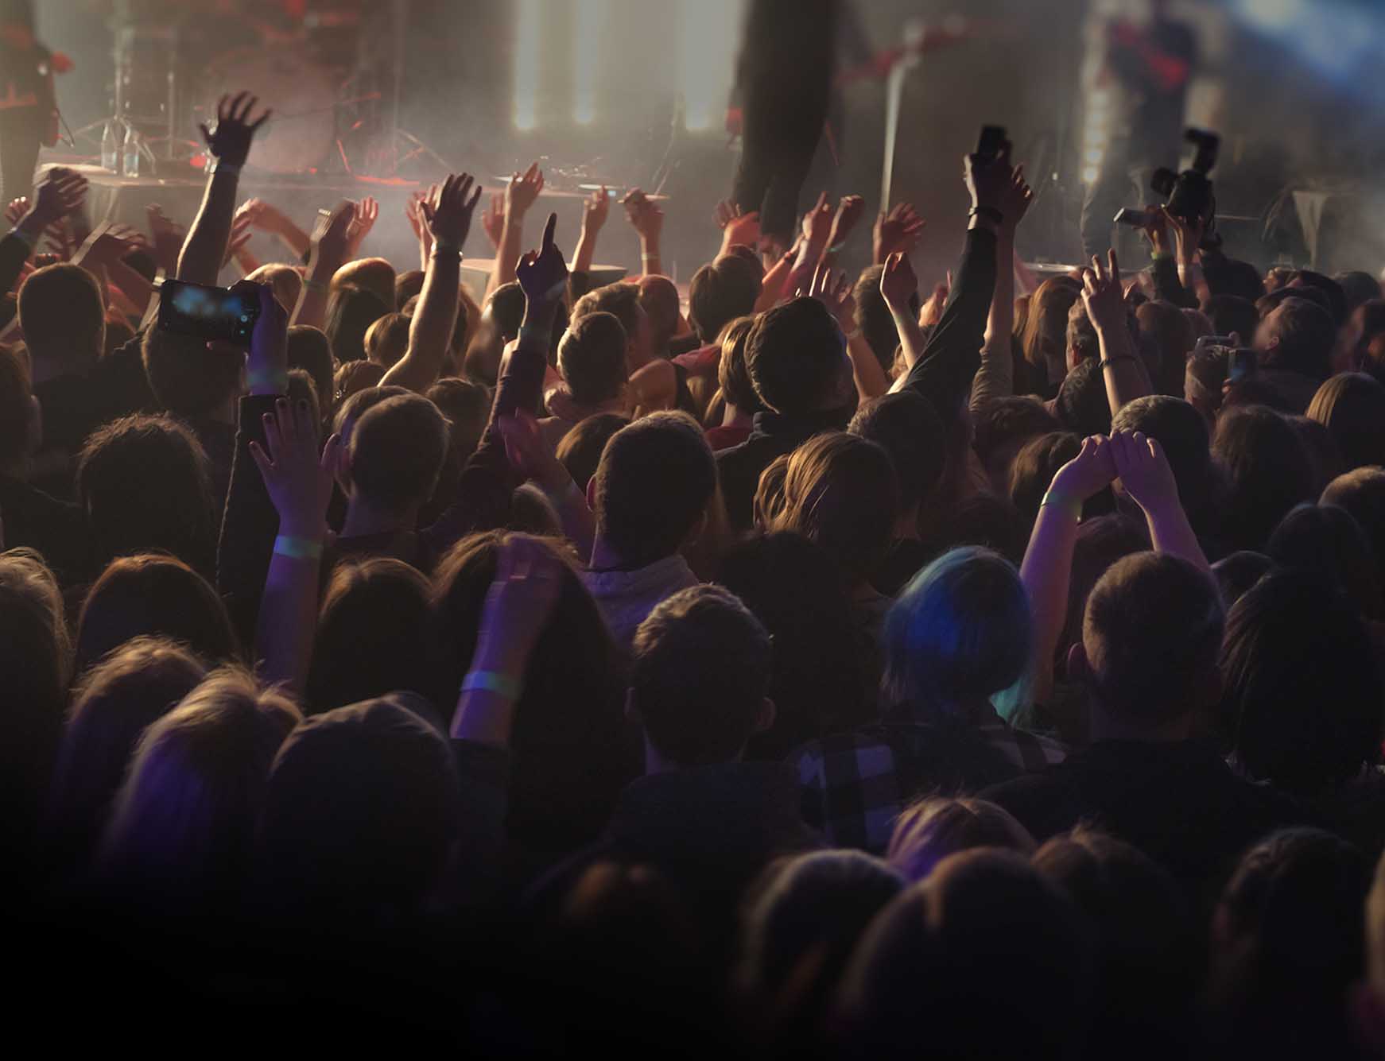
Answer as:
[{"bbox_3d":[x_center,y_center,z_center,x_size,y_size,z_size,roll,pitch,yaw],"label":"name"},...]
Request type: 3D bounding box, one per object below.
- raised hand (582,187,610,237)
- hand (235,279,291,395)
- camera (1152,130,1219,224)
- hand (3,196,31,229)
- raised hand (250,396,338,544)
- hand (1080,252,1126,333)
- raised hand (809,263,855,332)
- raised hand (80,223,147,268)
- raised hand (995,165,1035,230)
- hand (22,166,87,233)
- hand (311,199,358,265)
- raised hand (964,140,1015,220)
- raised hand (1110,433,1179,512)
[{"bbox_3d":[-0.334,-1.107,8.900,0.080,0.170,0.070,12,-1,-2],"label":"raised hand"},{"bbox_3d":[-0.637,-0.287,3.800,0.083,0.170,0.090,-4,11,-20],"label":"hand"},{"bbox_3d":[1.403,-1.011,7.300,0.140,0.250,0.165,3,13,-46],"label":"camera"},{"bbox_3d":[-1.924,-0.901,7.300,0.085,0.120,0.070,6,6,0],"label":"hand"},{"bbox_3d":[-0.562,-0.088,3.600,0.122,0.200,0.060,-1,6,0],"label":"raised hand"},{"bbox_3d":[0.865,-0.503,5.400,0.090,0.175,0.070,-5,11,1],"label":"hand"},{"bbox_3d":[0.316,-0.527,5.800,0.090,0.165,0.060,-18,-6,3],"label":"raised hand"},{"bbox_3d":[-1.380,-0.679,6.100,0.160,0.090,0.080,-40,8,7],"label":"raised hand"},{"bbox_3d":[0.649,-0.677,5.200,0.090,0.140,0.080,6,6,0],"label":"raised hand"},{"bbox_3d":[-1.369,-0.707,5.500,0.100,0.175,0.080,41,8,1],"label":"hand"},{"bbox_3d":[-0.853,-0.710,6.100,0.090,0.160,0.080,25,10,14],"label":"hand"},{"bbox_3d":[0.533,-0.629,4.600,0.090,0.145,0.090,3,11,-1],"label":"raised hand"},{"bbox_3d":[0.661,-0.086,3.750,0.088,0.112,0.085,-15,3,-6],"label":"raised hand"}]

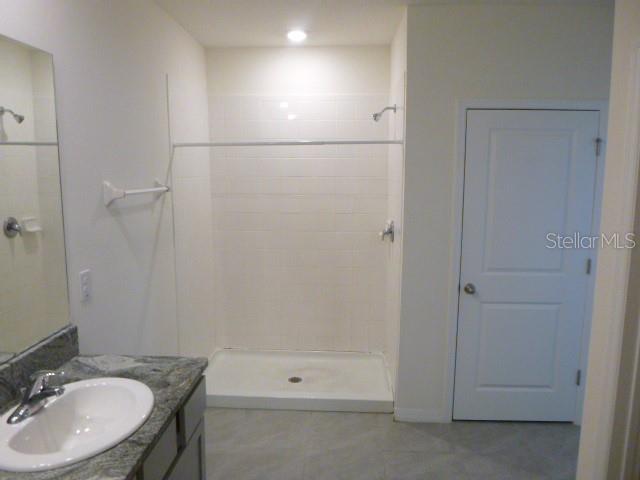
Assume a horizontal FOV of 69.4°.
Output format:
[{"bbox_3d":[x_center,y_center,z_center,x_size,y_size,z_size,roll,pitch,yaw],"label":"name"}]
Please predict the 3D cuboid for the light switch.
[{"bbox_3d":[-1.024,0.201,2.018,0.012,0.120,0.075,1,8,3],"label":"light switch"}]

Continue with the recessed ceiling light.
[{"bbox_3d":[-0.171,-1.497,3.401,0.152,0.040,0.152,1,8,3],"label":"recessed ceiling light"}]

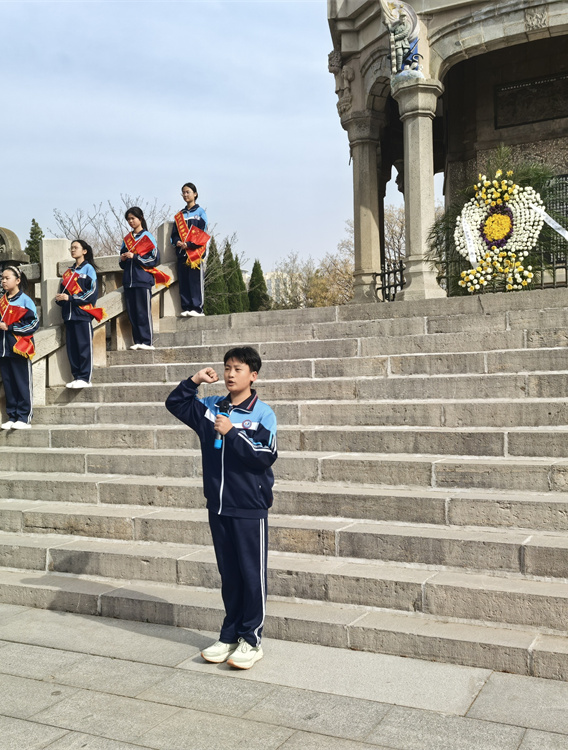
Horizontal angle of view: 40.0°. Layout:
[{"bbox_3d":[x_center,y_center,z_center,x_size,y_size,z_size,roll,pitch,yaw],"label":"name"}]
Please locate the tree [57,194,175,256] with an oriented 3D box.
[{"bbox_3d":[-3.333,-0.938,15.455,2.700,5.300,2.700,-2,-1,26],"label":"tree"}]

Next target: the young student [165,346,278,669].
[{"bbox_3d":[-0.331,0.689,4.239,0.600,1.655,0.440,-2,-1,43],"label":"young student"}]

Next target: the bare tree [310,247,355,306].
[{"bbox_3d":[1.936,-1.620,29.942,3.200,6.800,3.200,-2,-1,26],"label":"bare tree"}]

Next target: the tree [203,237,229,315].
[{"bbox_3d":[-2.673,-2.650,30.000,1.300,5.400,1.300,-2,0,26],"label":"tree"}]

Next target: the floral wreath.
[{"bbox_3d":[2.100,-1.395,7.635,0.900,1.220,0.320,-2,0,26],"label":"floral wreath"}]

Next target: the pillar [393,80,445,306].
[{"bbox_3d":[1.417,-1.947,8.155,0.520,2.350,0.520,-2,0,26],"label":"pillar"}]

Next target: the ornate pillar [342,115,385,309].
[{"bbox_3d":[1.256,-2.441,11.905,0.600,3.150,0.600,-2,-1,26],"label":"ornate pillar"}]

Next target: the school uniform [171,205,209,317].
[{"bbox_3d":[-1.077,-1.317,8.890,0.430,1.240,0.290,-2,-1,31],"label":"school uniform"}]

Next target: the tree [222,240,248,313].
[{"bbox_3d":[-1.885,-2.600,30.000,1.300,5.200,1.300,-2,0,26],"label":"tree"}]

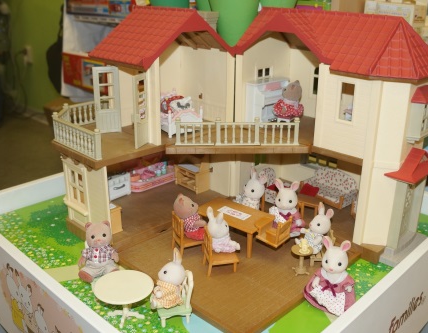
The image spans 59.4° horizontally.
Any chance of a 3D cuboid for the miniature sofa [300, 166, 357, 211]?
[{"bbox_3d":[0.207,0.033,0.673,0.047,0.050,0.092,-12,21,-34],"label":"miniature sofa"}]

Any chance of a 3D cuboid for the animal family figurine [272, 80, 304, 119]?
[{"bbox_3d":[0.127,-0.114,0.635,0.048,0.063,0.042,10,20,28],"label":"animal family figurine"}]

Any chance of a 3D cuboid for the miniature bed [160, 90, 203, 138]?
[{"bbox_3d":[-0.069,-0.092,0.618,0.064,0.067,0.086,-13,22,-36],"label":"miniature bed"}]

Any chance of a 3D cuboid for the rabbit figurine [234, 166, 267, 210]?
[{"bbox_3d":[0.056,0.038,0.565,0.043,0.070,0.040,-16,24,-41],"label":"rabbit figurine"}]

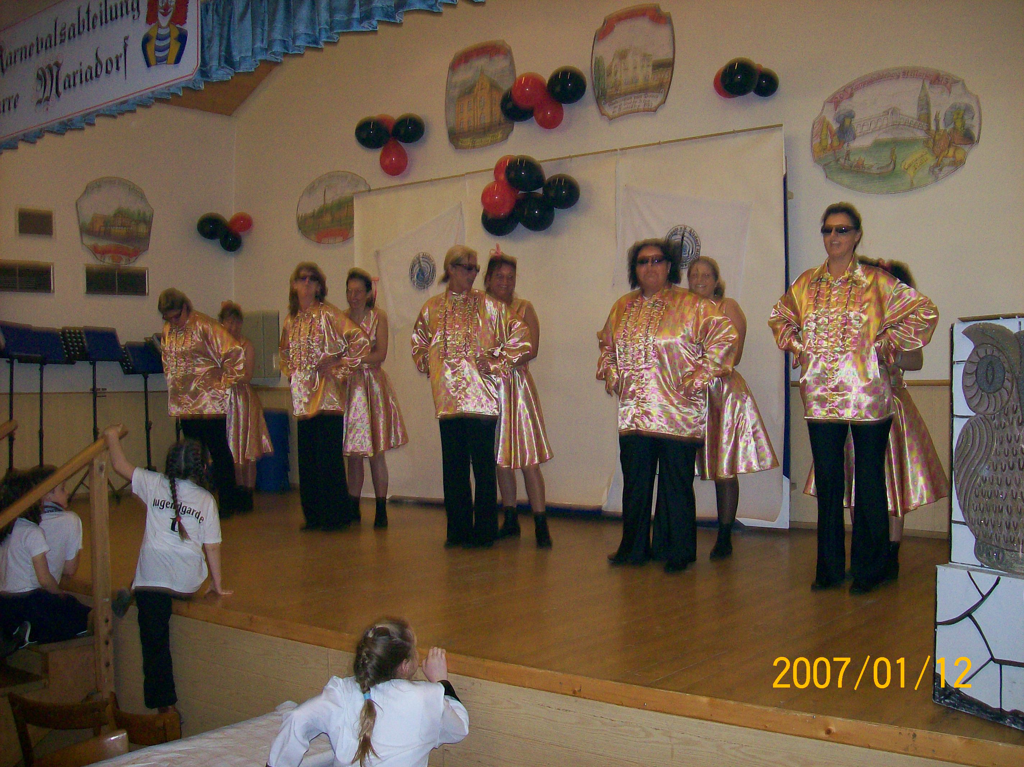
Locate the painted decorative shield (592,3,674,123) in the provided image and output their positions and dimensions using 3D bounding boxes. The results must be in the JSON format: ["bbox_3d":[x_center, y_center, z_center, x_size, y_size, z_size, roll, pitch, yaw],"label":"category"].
[{"bbox_3d":[0.836,-2.271,7.468,0.666,0.783,0.030,-1,-1,36],"label":"painted decorative shield"}]

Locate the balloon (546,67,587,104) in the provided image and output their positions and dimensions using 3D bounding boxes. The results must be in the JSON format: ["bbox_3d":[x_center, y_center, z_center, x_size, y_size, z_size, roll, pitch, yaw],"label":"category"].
[{"bbox_3d":[0.392,-2.131,7.620,0.280,0.270,0.280,0,0,0],"label":"balloon"}]

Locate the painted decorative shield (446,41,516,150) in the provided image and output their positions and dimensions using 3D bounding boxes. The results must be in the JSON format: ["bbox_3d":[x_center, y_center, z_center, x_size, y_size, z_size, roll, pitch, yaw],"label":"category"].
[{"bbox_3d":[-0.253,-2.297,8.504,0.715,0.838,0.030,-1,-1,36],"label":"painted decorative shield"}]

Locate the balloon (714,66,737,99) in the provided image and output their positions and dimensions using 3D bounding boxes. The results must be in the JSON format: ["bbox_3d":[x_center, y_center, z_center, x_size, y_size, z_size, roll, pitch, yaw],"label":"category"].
[{"bbox_3d":[1.408,-1.956,6.926,0.193,0.203,0.193,-1,-1,36],"label":"balloon"}]

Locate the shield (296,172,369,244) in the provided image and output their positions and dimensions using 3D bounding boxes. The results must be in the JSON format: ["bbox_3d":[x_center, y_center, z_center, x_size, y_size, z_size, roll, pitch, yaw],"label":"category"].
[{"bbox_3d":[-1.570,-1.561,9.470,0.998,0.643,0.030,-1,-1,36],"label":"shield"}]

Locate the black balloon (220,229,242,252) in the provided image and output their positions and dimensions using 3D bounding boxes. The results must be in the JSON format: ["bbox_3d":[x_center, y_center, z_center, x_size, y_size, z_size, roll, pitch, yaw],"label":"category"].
[{"bbox_3d":[-2.581,-1.311,9.770,0.210,0.215,0.220,0,0,0],"label":"black balloon"}]

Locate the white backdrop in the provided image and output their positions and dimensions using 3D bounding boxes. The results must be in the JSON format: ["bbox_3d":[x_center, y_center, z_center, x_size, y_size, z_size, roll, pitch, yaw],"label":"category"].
[{"bbox_3d":[0.207,-0.348,7.851,3.754,2.540,0.080,-1,-1,36],"label":"white backdrop"}]

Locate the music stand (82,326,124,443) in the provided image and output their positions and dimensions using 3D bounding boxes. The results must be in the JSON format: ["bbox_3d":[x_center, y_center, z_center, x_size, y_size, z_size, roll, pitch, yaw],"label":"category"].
[{"bbox_3d":[-3.313,0.248,8.450,0.490,1.390,0.450,0,0,-30],"label":"music stand"}]

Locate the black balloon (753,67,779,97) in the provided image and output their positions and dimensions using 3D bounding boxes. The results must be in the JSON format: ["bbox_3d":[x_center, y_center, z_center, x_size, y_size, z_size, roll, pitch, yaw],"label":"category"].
[{"bbox_3d":[1.603,-1.911,6.761,0.183,0.188,0.183,-1,-1,36],"label":"black balloon"}]

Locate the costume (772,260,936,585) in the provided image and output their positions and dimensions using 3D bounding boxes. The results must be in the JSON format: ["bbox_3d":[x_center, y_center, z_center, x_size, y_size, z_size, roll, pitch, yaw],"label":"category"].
[{"bbox_3d":[1.533,0.166,4.778,0.740,1.457,0.420,-1,-1,30],"label":"costume"}]

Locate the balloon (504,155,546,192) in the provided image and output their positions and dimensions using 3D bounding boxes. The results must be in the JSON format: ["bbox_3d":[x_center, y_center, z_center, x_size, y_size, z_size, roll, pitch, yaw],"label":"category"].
[{"bbox_3d":[0.089,-1.499,7.623,0.281,0.264,0.264,0,-1,0],"label":"balloon"}]

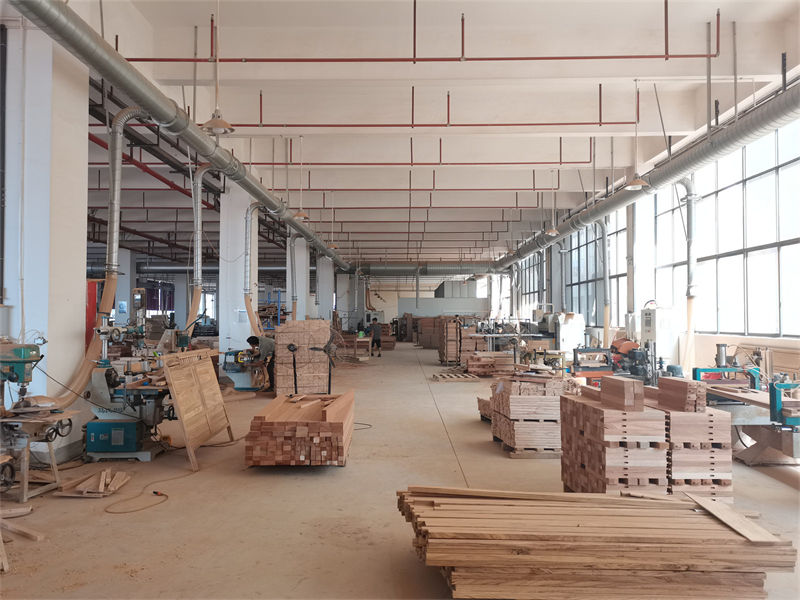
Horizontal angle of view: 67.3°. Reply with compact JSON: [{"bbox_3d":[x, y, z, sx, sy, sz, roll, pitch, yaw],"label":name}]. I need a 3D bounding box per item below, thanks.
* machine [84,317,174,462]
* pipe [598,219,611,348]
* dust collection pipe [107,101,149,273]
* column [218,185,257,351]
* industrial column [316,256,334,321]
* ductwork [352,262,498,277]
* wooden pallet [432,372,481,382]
[{"bbox_3d":[-3.213,1.063,7.346,0.980,1.680,0.750,0,-2,0],"label":"machine"},{"bbox_3d":[5.937,-0.481,17.394,0.330,3.770,0.180,0,-2,0],"label":"pipe"},{"bbox_3d":[-3.759,-1.508,8.321,0.520,2.330,0.240,0,-2,0],"label":"dust collection pipe"},{"bbox_3d":[-4.260,-0.483,16.045,0.800,5.320,0.800,0,-2,0],"label":"column"},{"bbox_3d":[-4.171,0.079,33.836,0.800,5.320,0.800,0,-2,0],"label":"industrial column"},{"bbox_3d":[1.630,-1.891,36.070,8.700,0.780,0.780,0,-2,0],"label":"ductwork"},{"bbox_3d":[1.511,2.119,16.234,1.120,0.130,1.050,0,-2,-7],"label":"wooden pallet"}]

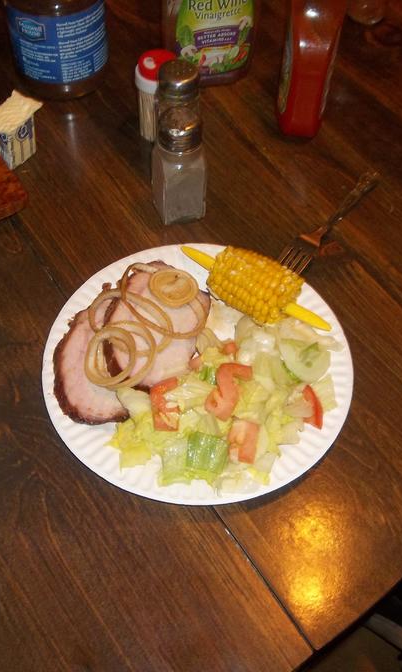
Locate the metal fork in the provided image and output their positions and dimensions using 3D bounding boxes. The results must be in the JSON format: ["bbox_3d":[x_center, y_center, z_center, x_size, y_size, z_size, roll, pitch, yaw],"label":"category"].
[{"bbox_3d":[0.111,-0.099,0.611,0.025,0.020,0.185,32,54,19],"label":"metal fork"}]

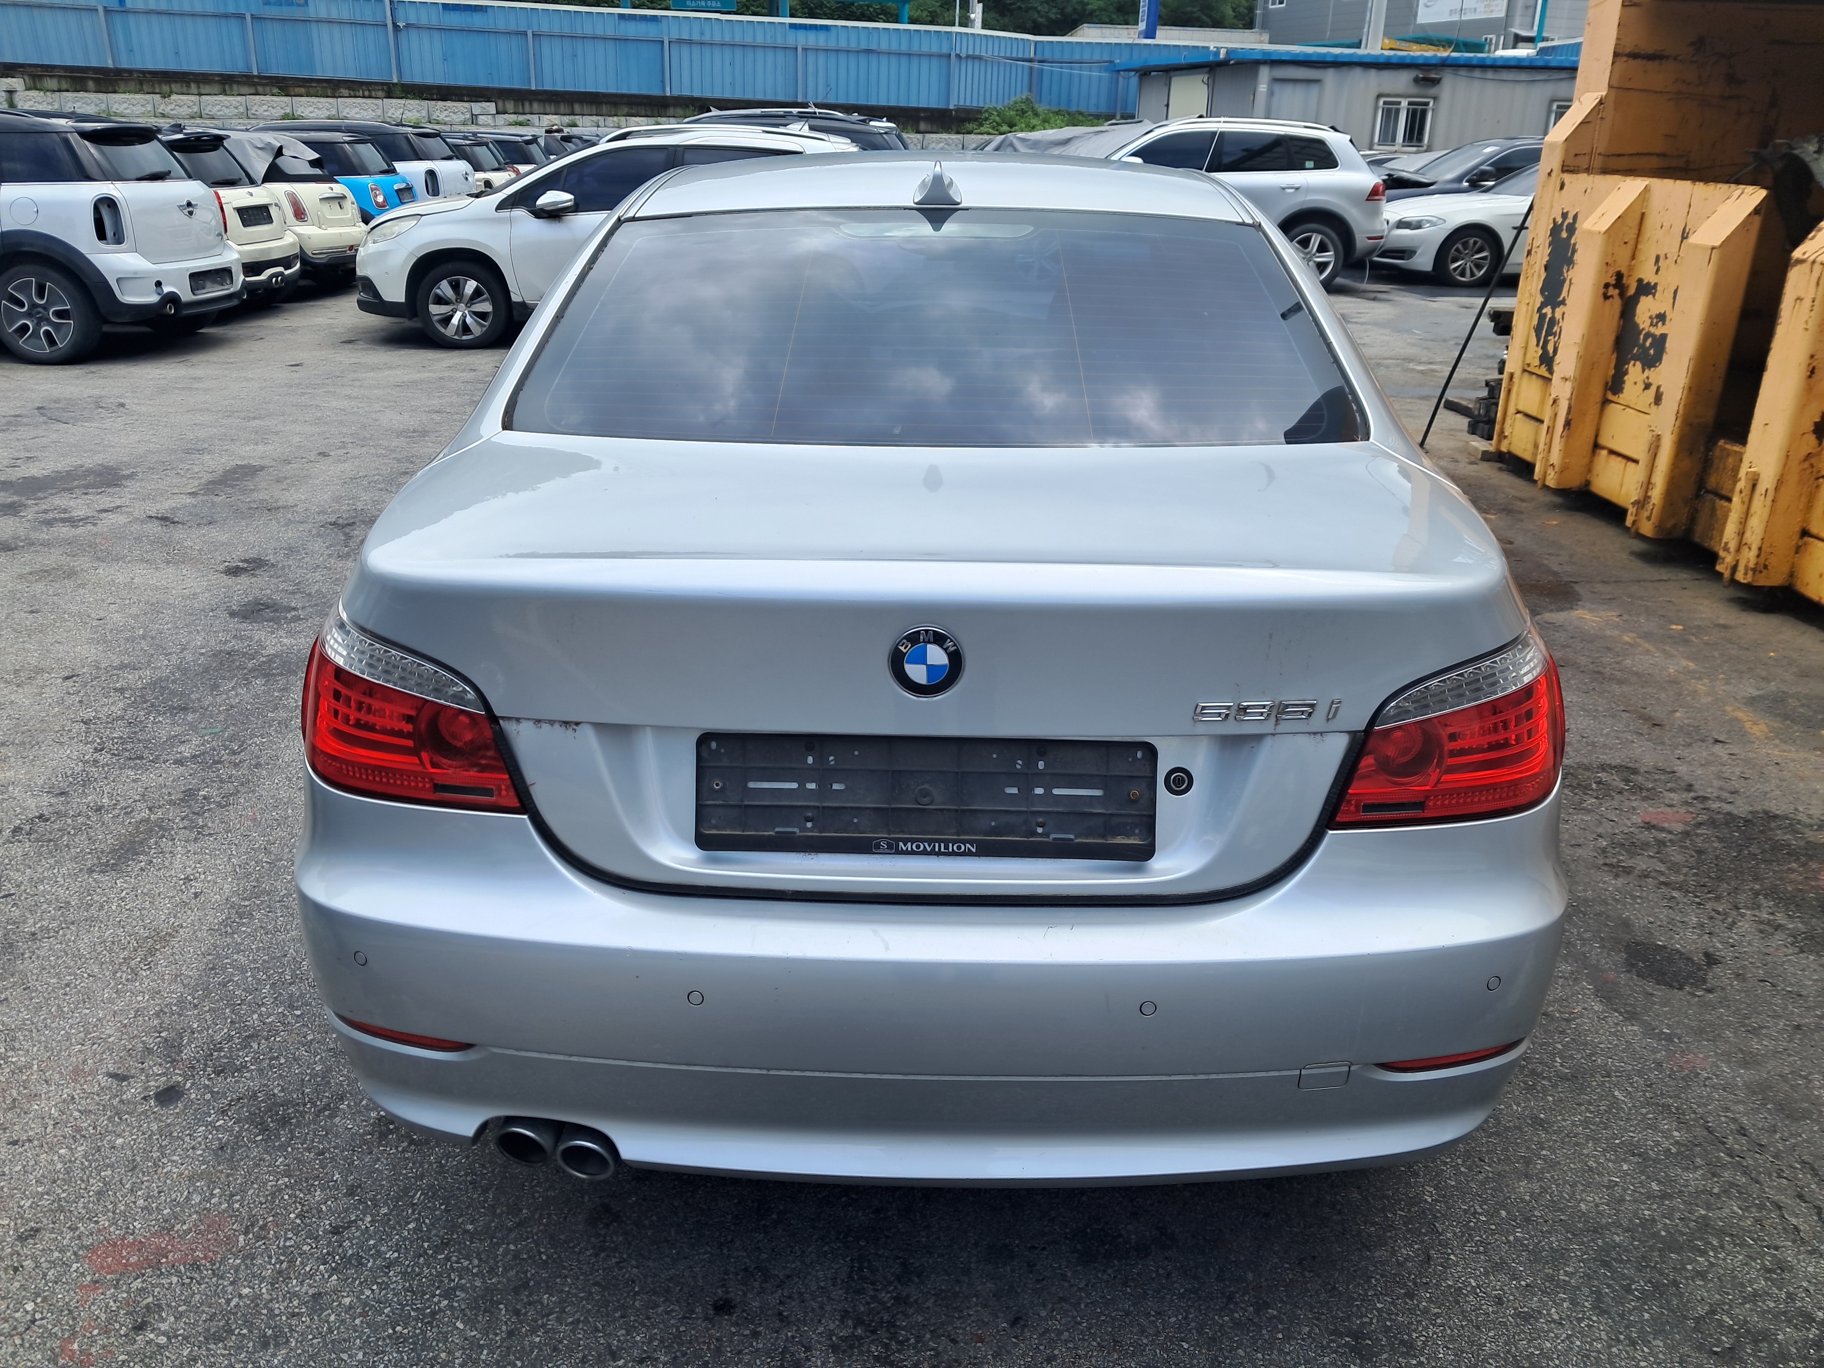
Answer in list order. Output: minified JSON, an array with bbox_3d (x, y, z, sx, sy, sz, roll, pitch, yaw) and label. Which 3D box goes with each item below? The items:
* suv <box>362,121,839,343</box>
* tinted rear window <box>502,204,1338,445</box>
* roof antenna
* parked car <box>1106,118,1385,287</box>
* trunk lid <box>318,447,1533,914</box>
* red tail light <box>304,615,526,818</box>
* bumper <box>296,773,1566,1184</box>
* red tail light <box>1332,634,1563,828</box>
[{"bbox_3d":[-2.283,-3.577,11.225,4.160,1.556,1.780,-4,22,-11],"label":"suv"},{"bbox_3d":[0.045,-0.550,2.277,1.360,0.150,0.670,1,52,1],"label":"tinted rear window"},{"bbox_3d":[0.045,-0.853,2.415,0.080,0.070,0.150,1,21,1],"label":"roof antenna"},{"bbox_3d":[2.575,-5.194,15.297,4.800,1.720,1.950,-3,21,-9],"label":"parked car"},{"bbox_3d":[0.029,-0.058,1.919,1.410,0.470,0.670,1,21,1],"label":"trunk lid"},{"bbox_3d":[-0.649,0.007,1.844,0.340,0.250,0.280,1,21,1],"label":"red tail light"},{"bbox_3d":[0.025,0.309,2.024,1.780,0.490,0.670,1,21,1],"label":"bumper"},{"bbox_3d":[0.701,0.032,1.818,0.340,0.250,0.280,1,21,1],"label":"red tail light"}]

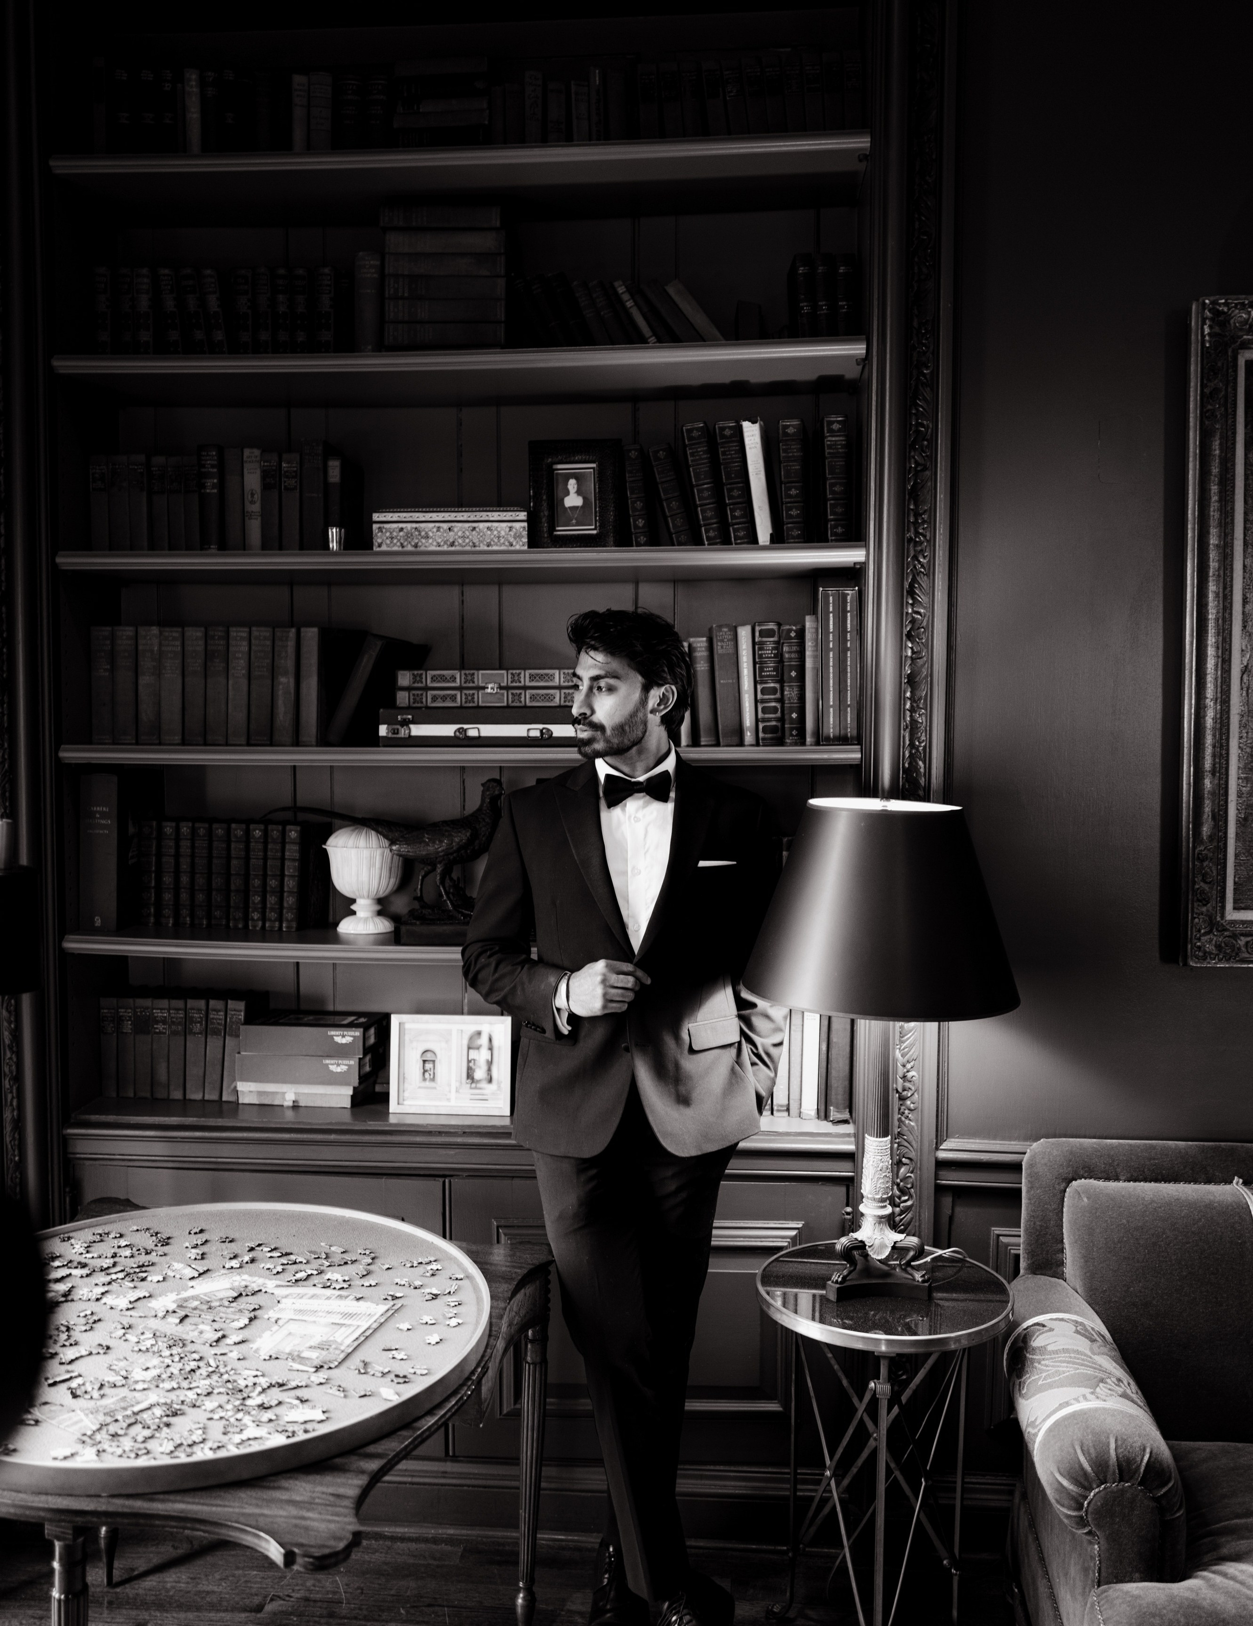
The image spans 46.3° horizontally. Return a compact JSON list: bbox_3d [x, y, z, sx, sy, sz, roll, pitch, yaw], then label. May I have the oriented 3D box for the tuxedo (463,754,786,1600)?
[{"bbox_3d":[-0.010,0.629,2.595,0.574,1.468,0.360,0,3,2],"label":"tuxedo"}]

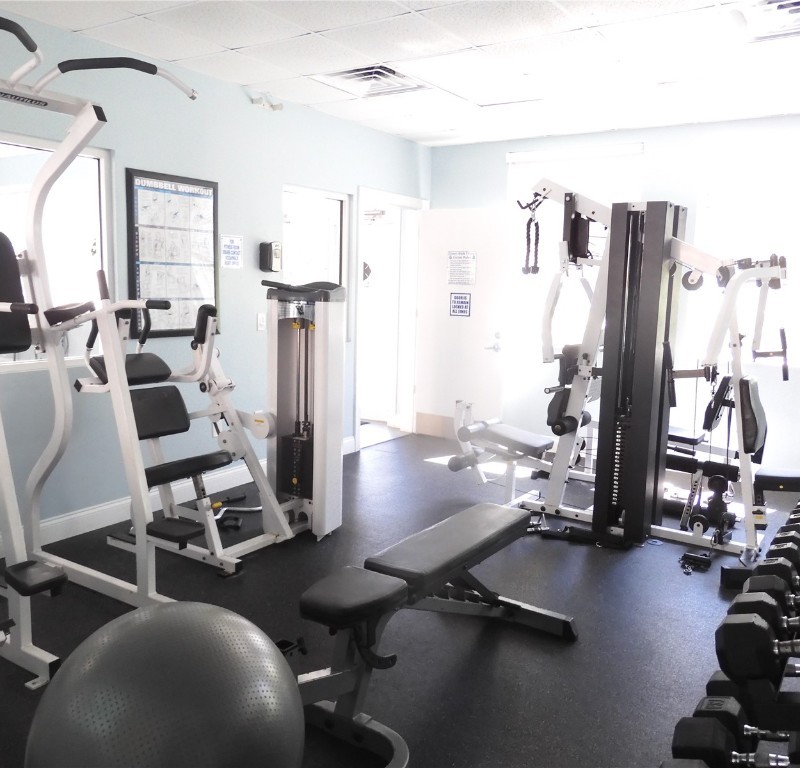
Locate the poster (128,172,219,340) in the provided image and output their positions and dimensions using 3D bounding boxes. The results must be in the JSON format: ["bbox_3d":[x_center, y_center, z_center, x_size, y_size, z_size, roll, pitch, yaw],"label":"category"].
[{"bbox_3d":[-1.400,-0.792,4.448,0.025,0.987,0.688,7,11,33],"label":"poster"}]

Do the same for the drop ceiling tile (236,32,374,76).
[{"bbox_3d":[-0.524,-1.886,4.068,0.600,0.020,0.600,7,11,33],"label":"drop ceiling tile"}]

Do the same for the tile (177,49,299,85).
[{"bbox_3d":[-0.996,-1.948,4.376,0.514,0.020,0.600,7,11,33],"label":"tile"}]

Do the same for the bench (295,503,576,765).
[{"bbox_3d":[0.068,0.894,2.718,0.740,0.510,1.490,7,11,33],"label":"bench"}]

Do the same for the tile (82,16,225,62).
[{"bbox_3d":[-1.334,-1.879,3.874,0.514,0.020,0.600,7,11,33],"label":"tile"}]

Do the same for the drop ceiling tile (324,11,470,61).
[{"bbox_3d":[-0.017,-1.819,3.736,0.600,0.020,0.600,7,11,33],"label":"drop ceiling tile"}]

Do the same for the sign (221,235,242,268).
[{"bbox_3d":[-1.138,-0.899,4.841,0.010,0.218,0.197,7,11,33],"label":"sign"}]

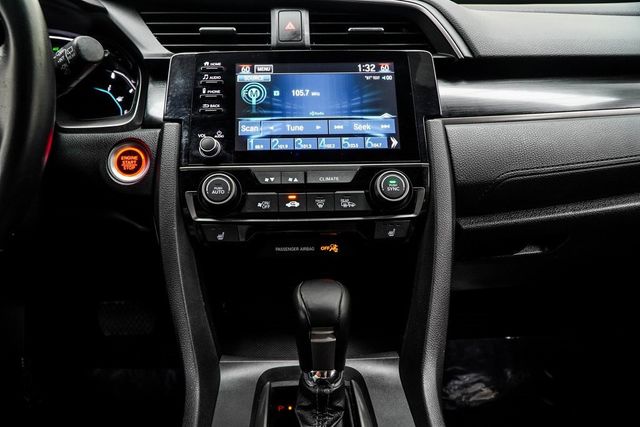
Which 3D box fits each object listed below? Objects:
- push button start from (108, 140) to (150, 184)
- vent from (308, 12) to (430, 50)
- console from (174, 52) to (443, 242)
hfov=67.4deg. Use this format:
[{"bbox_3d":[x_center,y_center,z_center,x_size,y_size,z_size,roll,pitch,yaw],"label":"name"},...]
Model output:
[{"bbox_3d":[-0.195,-0.052,0.499,0.046,0.048,0.015,3,-11,11],"label":"push button start"},{"bbox_3d":[0.054,-0.193,0.529,0.130,0.046,0.030,-1,-10,-3],"label":"vent"},{"bbox_3d":[-0.015,-0.062,0.466,0.253,0.199,0.060,-1,-16,-3],"label":"console"}]

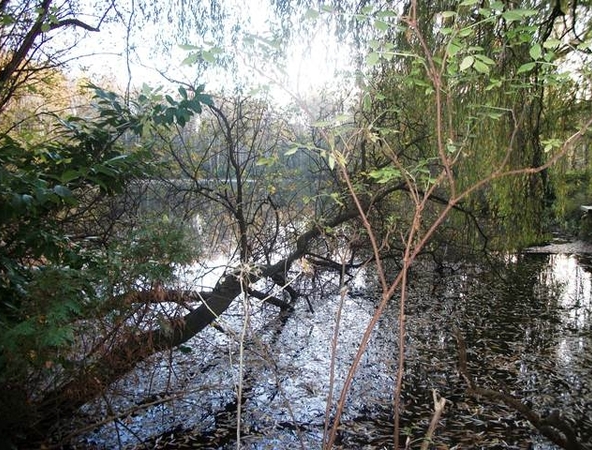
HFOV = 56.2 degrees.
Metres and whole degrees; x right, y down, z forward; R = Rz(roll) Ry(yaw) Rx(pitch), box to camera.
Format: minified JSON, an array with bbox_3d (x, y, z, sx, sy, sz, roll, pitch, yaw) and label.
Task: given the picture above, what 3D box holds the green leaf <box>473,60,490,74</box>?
[{"bbox_3d":[0.653,-0.554,1.950,0.068,0.014,0.037,35,57,15],"label":"green leaf"}]

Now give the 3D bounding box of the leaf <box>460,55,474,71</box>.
[{"bbox_3d":[0.603,-0.570,1.950,0.037,0.066,0.014,35,-20,28],"label":"leaf"}]

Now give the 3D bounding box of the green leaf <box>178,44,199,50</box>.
[{"bbox_3d":[-0.397,-0.656,2.050,0.078,0.014,0.038,7,-14,-12],"label":"green leaf"}]

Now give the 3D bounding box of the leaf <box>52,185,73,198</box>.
[{"bbox_3d":[-1.010,-0.145,2.400,0.090,0.016,0.046,21,42,18],"label":"leaf"}]

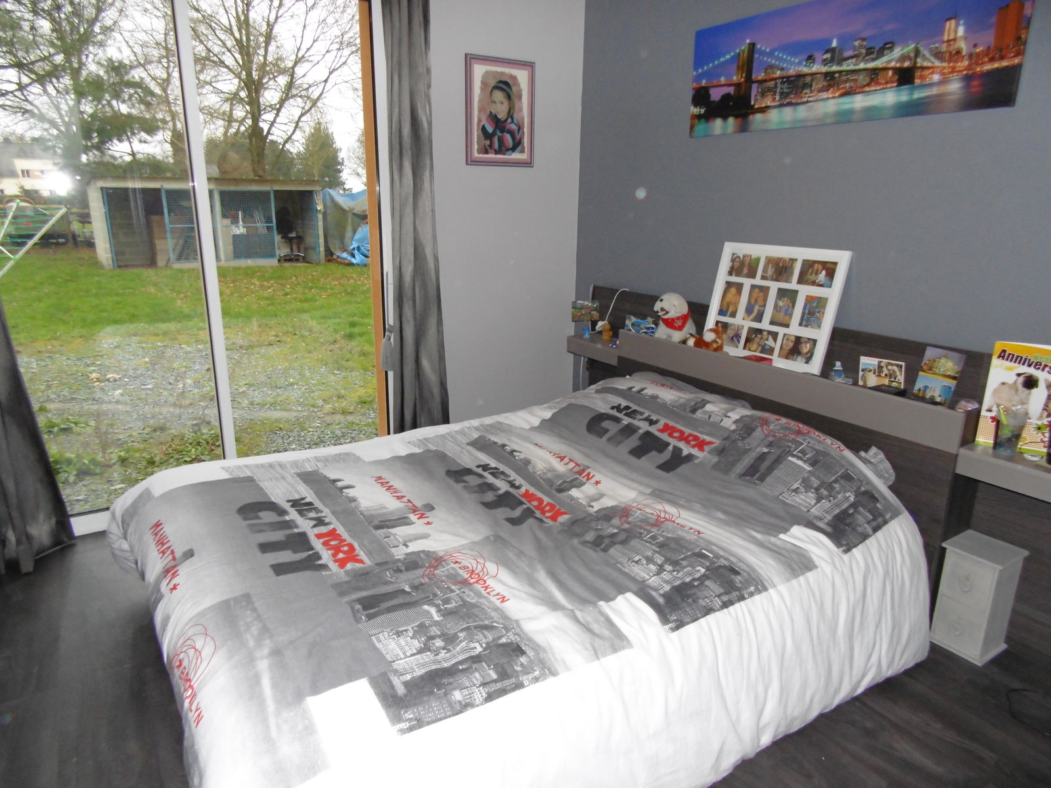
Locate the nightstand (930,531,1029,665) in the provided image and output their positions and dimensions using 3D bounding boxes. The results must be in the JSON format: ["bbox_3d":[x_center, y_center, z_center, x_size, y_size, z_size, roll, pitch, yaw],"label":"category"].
[{"bbox_3d":[1.379,0.621,2.053,0.177,0.324,0.167,-9,19,-31],"label":"nightstand"}]

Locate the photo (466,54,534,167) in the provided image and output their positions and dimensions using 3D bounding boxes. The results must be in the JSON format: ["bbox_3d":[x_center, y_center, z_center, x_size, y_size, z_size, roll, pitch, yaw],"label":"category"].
[{"bbox_3d":[-0.122,-1.354,3.228,0.387,0.483,0.022,-9,19,-31],"label":"photo"}]

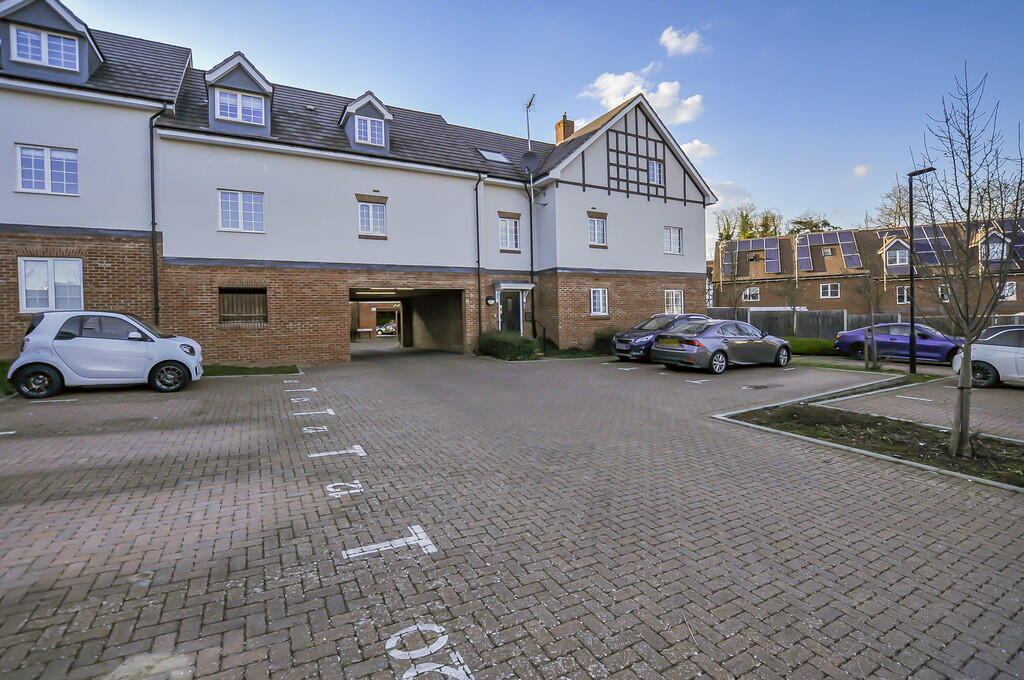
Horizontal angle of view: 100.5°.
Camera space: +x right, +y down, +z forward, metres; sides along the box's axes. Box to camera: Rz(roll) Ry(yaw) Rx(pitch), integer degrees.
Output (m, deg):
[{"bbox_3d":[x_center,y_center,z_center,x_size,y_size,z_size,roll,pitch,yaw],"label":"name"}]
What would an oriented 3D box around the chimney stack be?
[{"bbox_3d":[2.812,-11.092,22.400,0.700,1.650,0.800,-2,1,-26],"label":"chimney stack"}]

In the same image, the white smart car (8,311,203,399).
[{"bbox_3d":[-7.910,0.220,8.660,2.695,1.555,1.670,0,2,-29],"label":"white smart car"}]

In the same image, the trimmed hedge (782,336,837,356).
[{"bbox_3d":[12.793,0.278,18.200,3.200,0.800,0.900,-1,1,28],"label":"trimmed hedge"}]

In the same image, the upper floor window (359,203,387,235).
[{"bbox_3d":[-4.401,-3.821,13.489,0.808,0.989,0.120,-2,2,-26],"label":"upper floor window"}]

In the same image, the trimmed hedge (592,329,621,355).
[{"bbox_3d":[3.770,0.057,16.053,1.700,0.950,0.900,-2,1,-26],"label":"trimmed hedge"}]

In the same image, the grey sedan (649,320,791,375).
[{"bbox_3d":[6.573,0.150,13.111,4.670,1.430,1.810,-2,2,-25],"label":"grey sedan"}]

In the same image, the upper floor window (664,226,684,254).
[{"bbox_3d":[6.928,-4.213,18.134,1.150,1.200,0.120,-2,1,-26],"label":"upper floor window"}]

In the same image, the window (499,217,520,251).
[{"bbox_3d":[-0.074,-3.912,15.802,0.850,1.200,0.120,-2,1,-26],"label":"window"}]

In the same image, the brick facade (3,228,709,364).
[{"bbox_3d":[-1.667,-1.168,14.380,22.500,3.500,1.000,-2,1,-26],"label":"brick facade"}]

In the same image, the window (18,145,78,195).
[{"bbox_3d":[-11.004,-4.006,10.116,1.056,1.115,0.120,-2,2,-26],"label":"window"}]

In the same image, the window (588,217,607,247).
[{"bbox_3d":[3.339,-4.171,16.463,0.831,0.993,0.120,-2,2,-26],"label":"window"}]

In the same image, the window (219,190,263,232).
[{"bbox_3d":[-7.575,-3.605,11.955,1.100,1.200,0.120,-2,1,-26],"label":"window"}]

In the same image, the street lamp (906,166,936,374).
[{"bbox_3d":[11.019,-1.850,11.365,0.680,5.500,0.280,-1,2,45],"label":"street lamp"}]

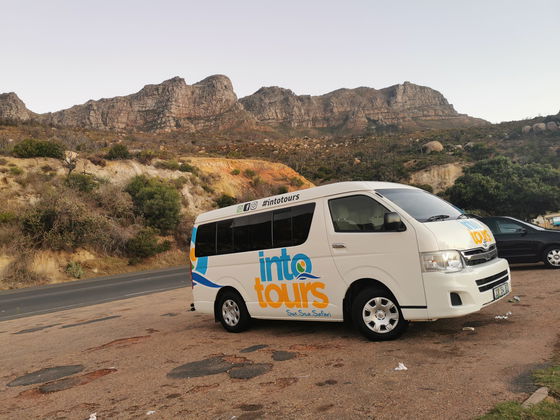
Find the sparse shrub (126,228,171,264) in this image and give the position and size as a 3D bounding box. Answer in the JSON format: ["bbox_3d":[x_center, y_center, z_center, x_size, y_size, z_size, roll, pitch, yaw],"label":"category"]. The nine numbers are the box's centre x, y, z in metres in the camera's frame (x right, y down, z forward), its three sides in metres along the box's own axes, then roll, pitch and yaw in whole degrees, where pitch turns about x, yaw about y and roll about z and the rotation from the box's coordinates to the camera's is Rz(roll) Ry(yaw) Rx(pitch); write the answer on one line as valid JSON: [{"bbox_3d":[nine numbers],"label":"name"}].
[{"bbox_3d":[-6.172,1.666,20.500,2.065,1.783,1.962,-1,-3,-17],"label":"sparse shrub"}]

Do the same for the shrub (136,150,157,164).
[{"bbox_3d":[-11.614,-4.567,38.000,1.690,1.180,1.520,-2,-3,0],"label":"shrub"}]

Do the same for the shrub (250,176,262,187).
[{"bbox_3d":[-2.313,-2.806,43.000,1.150,0.950,1.090,-2,-3,0],"label":"shrub"}]

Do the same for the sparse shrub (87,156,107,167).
[{"bbox_3d":[-12.534,-3.365,30.000,1.236,0.755,1.175,-1,-3,-23],"label":"sparse shrub"}]

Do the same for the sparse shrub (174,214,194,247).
[{"bbox_3d":[-5.029,1.079,23.000,1.053,1.685,1.000,-1,-3,-12],"label":"sparse shrub"}]

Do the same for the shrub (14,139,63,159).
[{"bbox_3d":[-19.351,-4.928,35.000,4.040,1.550,2.630,-2,-3,0],"label":"shrub"}]

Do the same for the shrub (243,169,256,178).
[{"bbox_3d":[-2.374,-2.841,34.000,1.090,0.778,1.035,-2,-3,-4],"label":"shrub"}]

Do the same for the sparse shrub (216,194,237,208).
[{"bbox_3d":[-3.552,-0.531,29.000,1.461,0.996,1.388,-2,-3,-7],"label":"sparse shrub"}]

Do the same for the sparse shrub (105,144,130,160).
[{"bbox_3d":[-13.765,-4.871,37.000,2.140,1.310,1.820,-2,-3,0],"label":"sparse shrub"}]

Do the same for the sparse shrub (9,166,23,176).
[{"bbox_3d":[-15.744,-2.262,26.000,0.833,0.655,0.792,0,-3,-31],"label":"sparse shrub"}]

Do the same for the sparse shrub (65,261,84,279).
[{"bbox_3d":[-9.645,2.792,20.500,0.910,0.820,0.860,-2,-3,0],"label":"sparse shrub"}]

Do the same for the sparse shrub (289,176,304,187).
[{"bbox_3d":[1.775,-3.067,47.000,1.670,1.040,1.340,-2,-3,0],"label":"sparse shrub"}]

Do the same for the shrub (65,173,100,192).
[{"bbox_3d":[-13.179,-1.826,29.000,2.190,1.290,1.640,-2,-3,0],"label":"shrub"}]

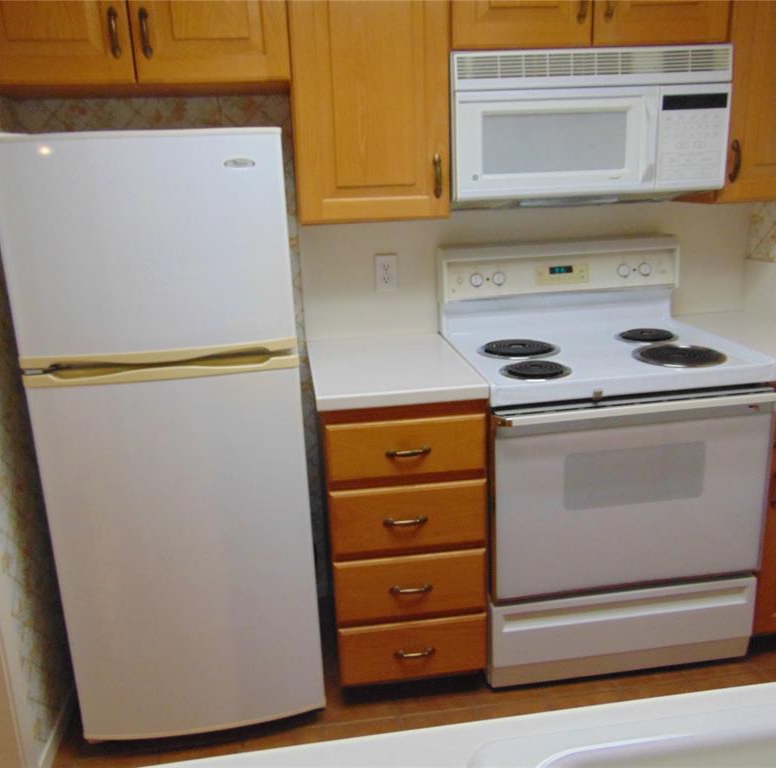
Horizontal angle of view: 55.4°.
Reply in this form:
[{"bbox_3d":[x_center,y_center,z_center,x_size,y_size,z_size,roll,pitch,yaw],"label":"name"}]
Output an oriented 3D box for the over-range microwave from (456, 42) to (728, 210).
[{"bbox_3d":[0.537,-0.728,2.134,0.760,0.391,0.335,-5,16,-6],"label":"over-range microwave"}]

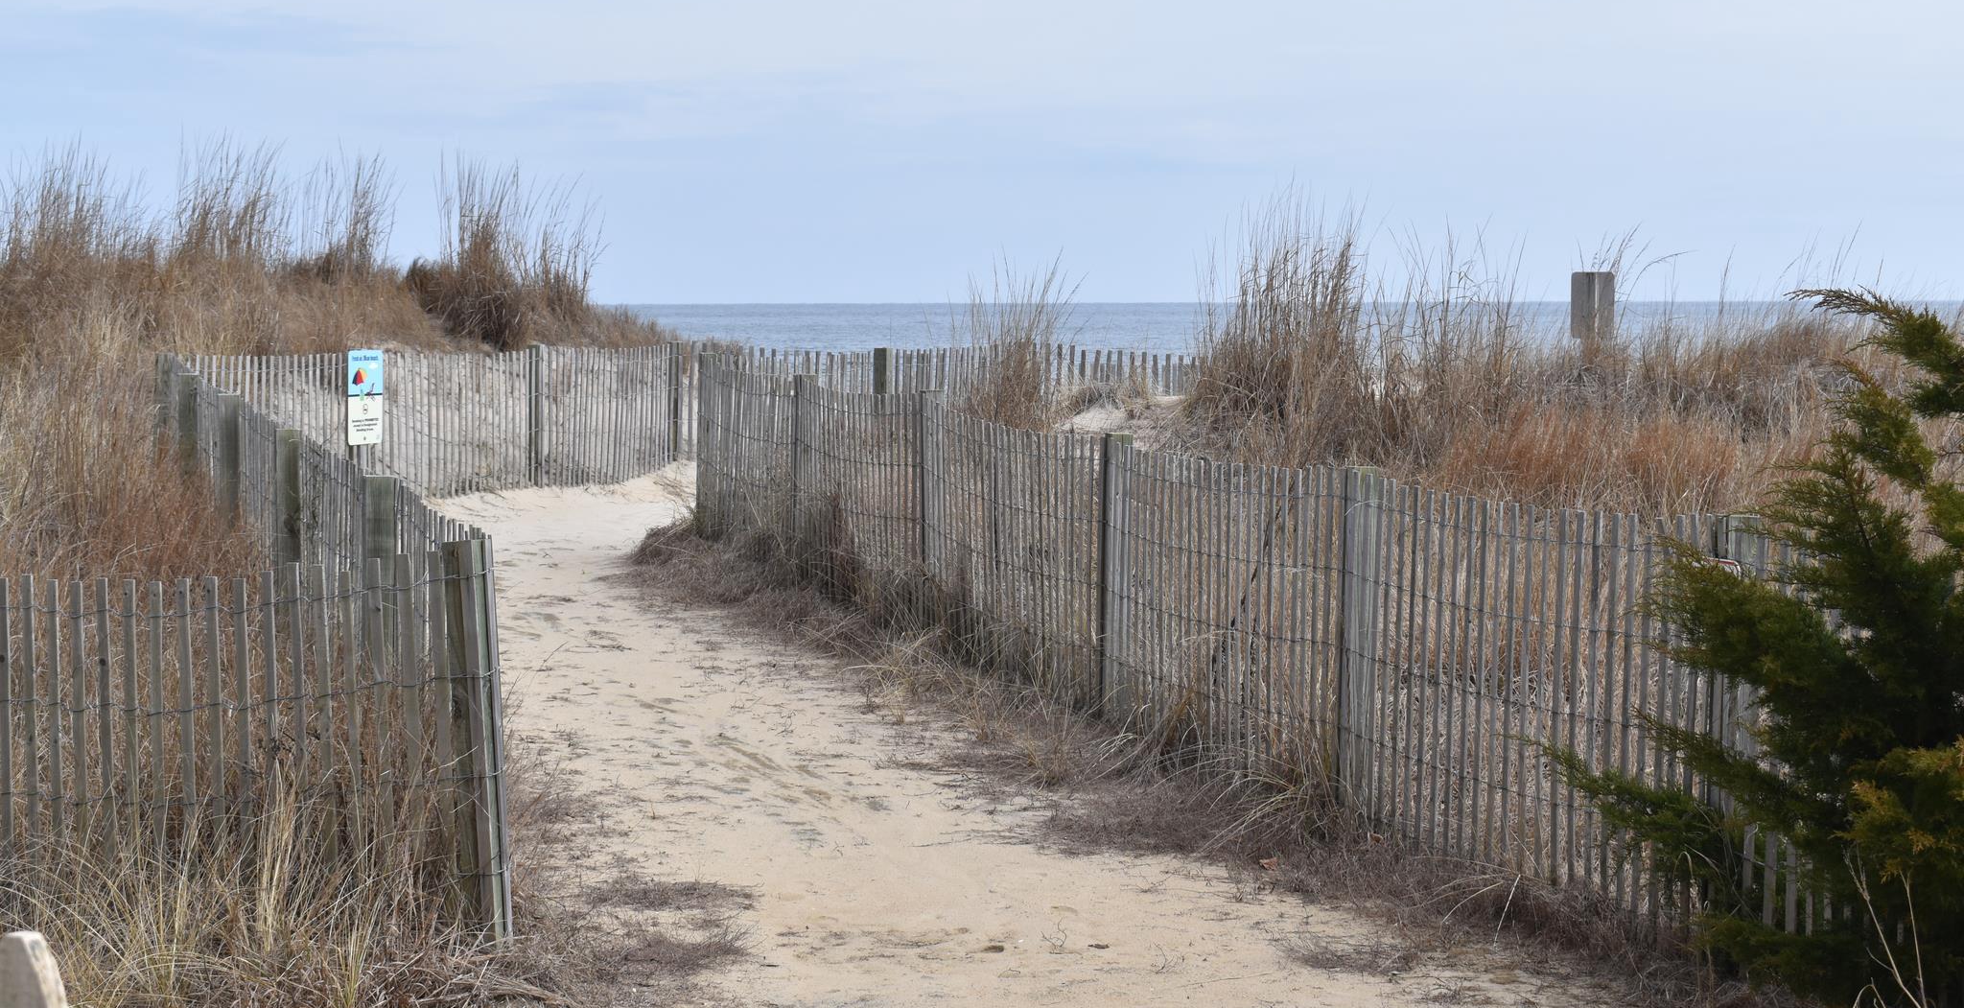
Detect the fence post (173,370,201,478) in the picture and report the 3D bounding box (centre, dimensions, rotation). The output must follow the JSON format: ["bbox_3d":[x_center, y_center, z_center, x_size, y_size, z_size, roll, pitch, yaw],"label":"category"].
[{"bbox_3d":[-4.277,-0.159,17.684,0.092,1.100,0.092,-1,4,-19],"label":"fence post"}]

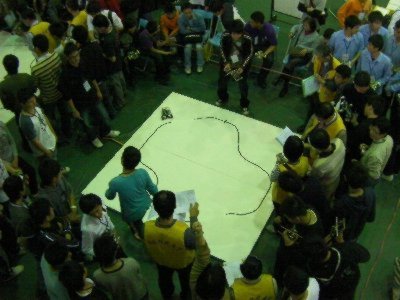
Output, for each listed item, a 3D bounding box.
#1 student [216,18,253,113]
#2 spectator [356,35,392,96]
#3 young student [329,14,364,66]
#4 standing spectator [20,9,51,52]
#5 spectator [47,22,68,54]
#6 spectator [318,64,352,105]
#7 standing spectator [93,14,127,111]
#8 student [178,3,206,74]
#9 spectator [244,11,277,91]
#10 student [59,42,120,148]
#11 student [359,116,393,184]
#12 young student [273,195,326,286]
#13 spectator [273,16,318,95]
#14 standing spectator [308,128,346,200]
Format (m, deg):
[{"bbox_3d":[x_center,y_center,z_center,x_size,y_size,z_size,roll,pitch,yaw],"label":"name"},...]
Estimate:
[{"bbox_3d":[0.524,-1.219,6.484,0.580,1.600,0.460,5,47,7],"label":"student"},{"bbox_3d":[2.244,-0.835,5.979,0.520,1.680,0.430,10,48,12],"label":"spectator"},{"bbox_3d":[2.021,-1.163,6.300,0.520,1.680,0.420,3,47,6],"label":"young student"},{"bbox_3d":[-2.444,-1.594,7.172,0.700,1.350,0.550,10,49,12],"label":"standing spectator"},{"bbox_3d":[-1.874,-1.122,6.474,0.420,1.660,0.520,26,53,24],"label":"spectator"},{"bbox_3d":[1.730,-0.545,5.901,0.550,1.530,0.520,31,56,27],"label":"spectator"},{"bbox_3d":[-1.329,-1.288,6.609,0.520,1.650,0.450,-26,51,-20],"label":"standing spectator"},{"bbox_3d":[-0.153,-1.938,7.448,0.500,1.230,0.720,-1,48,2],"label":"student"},{"bbox_3d":[0.975,-1.689,7.141,0.550,1.270,0.800,10,49,12],"label":"spectator"},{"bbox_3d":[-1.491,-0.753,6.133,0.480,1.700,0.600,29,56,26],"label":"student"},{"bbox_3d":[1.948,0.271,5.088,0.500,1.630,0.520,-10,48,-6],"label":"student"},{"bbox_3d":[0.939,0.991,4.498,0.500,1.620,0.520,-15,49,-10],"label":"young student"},{"bbox_3d":[1.549,-1.438,6.872,0.560,1.260,0.780,31,55,28],"label":"spectator"},{"bbox_3d":[1.311,0.453,4.813,0.480,1.680,0.540,30,55,27],"label":"standing spectator"}]

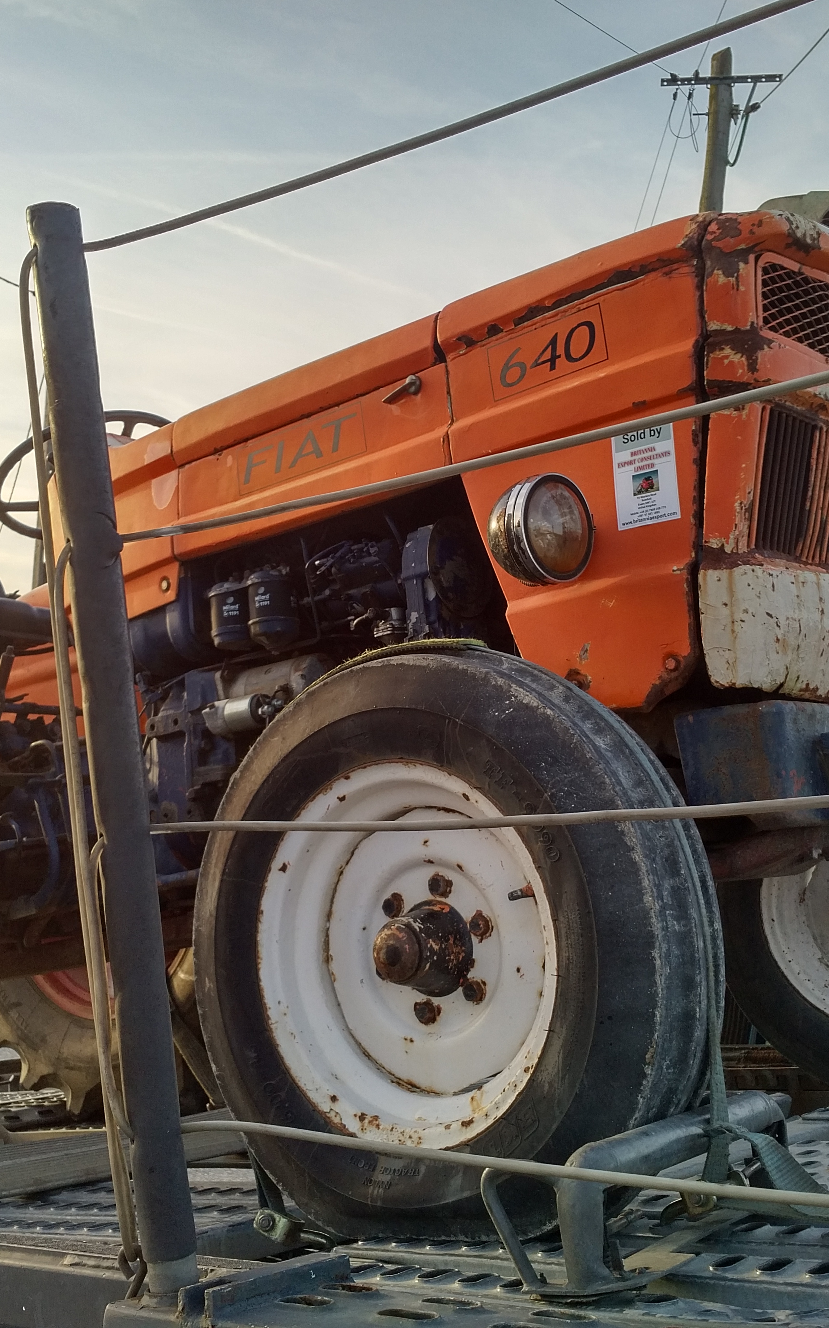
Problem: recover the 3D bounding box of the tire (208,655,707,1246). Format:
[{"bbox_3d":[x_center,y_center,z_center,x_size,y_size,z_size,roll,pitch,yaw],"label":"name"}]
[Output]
[{"bbox_3d":[0.021,0.321,1.644,0.722,0.690,0.178,-11,-12,38],"label":"tire"}]

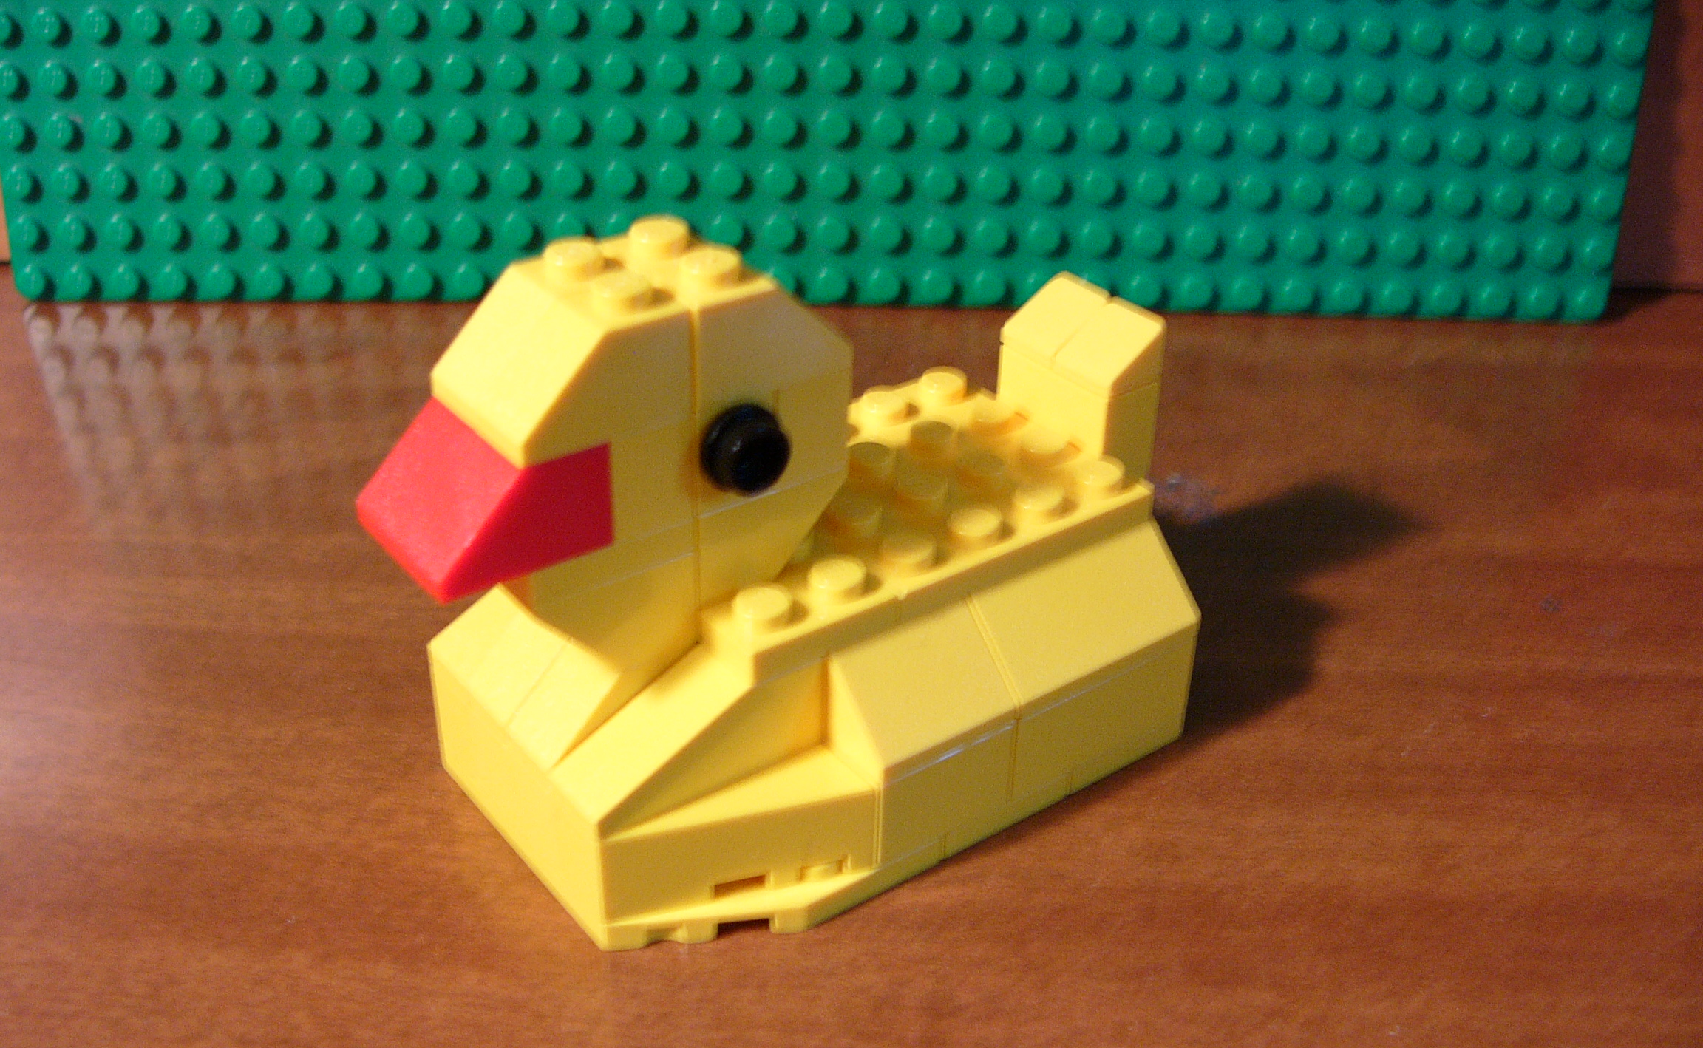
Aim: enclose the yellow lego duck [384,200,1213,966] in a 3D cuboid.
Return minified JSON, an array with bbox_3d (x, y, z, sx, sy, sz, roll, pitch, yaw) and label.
[{"bbox_3d":[-0.005,-0.003,0.169,0.080,0.056,0.048,-20,37,-32],"label":"yellow lego duck"}]

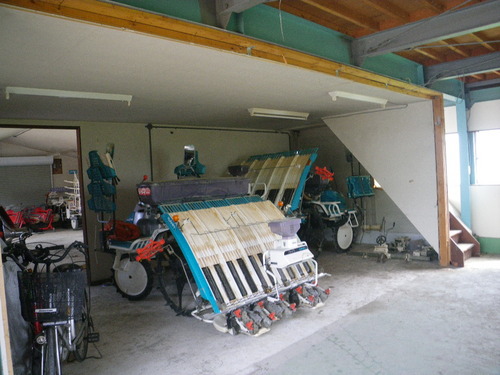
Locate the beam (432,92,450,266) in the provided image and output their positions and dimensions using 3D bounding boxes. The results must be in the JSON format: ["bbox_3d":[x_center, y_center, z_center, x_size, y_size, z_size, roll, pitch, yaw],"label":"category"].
[{"bbox_3d":[2.913,-0.088,6.137,0.108,2.549,0.108,-5,2,-41],"label":"beam"}]

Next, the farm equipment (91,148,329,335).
[{"bbox_3d":[-0.591,0.417,5.027,3.000,1.940,1.780,-2,2,43],"label":"farm equipment"}]

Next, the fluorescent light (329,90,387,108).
[{"bbox_3d":[1.499,-1.174,5.497,1.235,0.108,0.137,-5,2,-41],"label":"fluorescent light"}]

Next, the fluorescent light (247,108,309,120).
[{"bbox_3d":[0.485,-1.136,6.355,1.235,0.108,0.137,-5,2,-41],"label":"fluorescent light"}]

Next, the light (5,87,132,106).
[{"bbox_3d":[-1.880,-0.949,4.302,1.235,0.108,0.137,-4,2,-37],"label":"light"}]

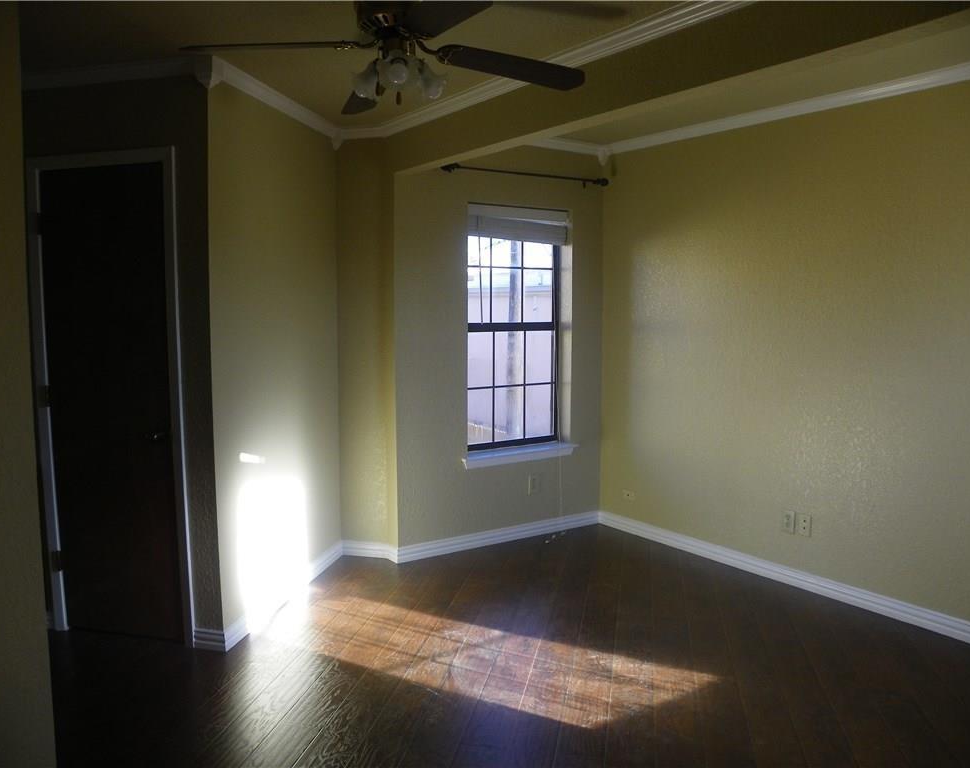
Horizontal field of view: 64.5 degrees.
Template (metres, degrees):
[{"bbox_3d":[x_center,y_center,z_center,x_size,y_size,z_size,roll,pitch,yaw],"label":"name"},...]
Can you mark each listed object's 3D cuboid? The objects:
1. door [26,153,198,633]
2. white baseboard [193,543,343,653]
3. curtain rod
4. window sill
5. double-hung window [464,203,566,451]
[{"bbox_3d":[-1.582,0.076,3.299,0.719,2.065,0.080,1,5,13],"label":"door"},{"bbox_3d":[-1.032,1.009,3.854,0.160,0.095,1.301,1,5,12],"label":"white baseboard"},{"bbox_3d":[0.254,-1.230,4.553,1.224,0.065,0.115,-3,6,-33],"label":"curtain rod"},{"bbox_3d":[0.199,0.444,4.784,0.883,0.080,0.130,-3,6,-33],"label":"window sill"},{"bbox_3d":[0.176,-0.334,4.762,0.775,1.474,0.080,-3,6,-33],"label":"double-hung window"}]

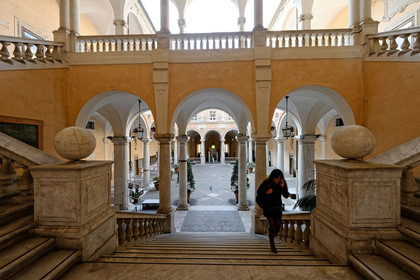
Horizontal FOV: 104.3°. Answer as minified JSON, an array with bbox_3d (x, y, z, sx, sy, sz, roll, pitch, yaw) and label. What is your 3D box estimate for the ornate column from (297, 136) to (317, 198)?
[{"bbox_3d":[6.917,2.352,11.550,1.250,5.269,1.100,0,0,1],"label":"ornate column"}]

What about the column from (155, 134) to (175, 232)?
[{"bbox_3d":[-2.097,2.053,7.645,0.820,4.602,0.820,0,0,1],"label":"column"}]

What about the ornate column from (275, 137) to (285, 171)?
[{"bbox_3d":[6.916,2.413,16.251,0.850,5.125,0.850,0,0,1],"label":"ornate column"}]

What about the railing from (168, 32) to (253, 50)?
[{"bbox_3d":[0.082,-3.715,6.331,3.200,0.700,0.270,0,-1,1],"label":"railing"}]

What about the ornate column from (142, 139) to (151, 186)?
[{"bbox_3d":[-5.830,2.135,15.186,0.730,4.550,0.730,0,-1,1],"label":"ornate column"}]

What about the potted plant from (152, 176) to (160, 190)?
[{"bbox_3d":[-4.557,3.796,14.423,0.900,1.180,0.900,0,-1,1],"label":"potted plant"}]

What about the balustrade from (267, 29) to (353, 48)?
[{"bbox_3d":[3.801,-3.738,6.251,3.200,0.700,0.270,0,-1,1],"label":"balustrade"}]

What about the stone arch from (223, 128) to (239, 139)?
[{"bbox_3d":[4.886,-1.169,34.095,4.500,2.338,0.750,0,0,1],"label":"stone arch"}]

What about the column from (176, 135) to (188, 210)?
[{"bbox_3d":[-1.668,2.006,10.278,0.730,4.550,0.730,0,-1,1],"label":"column"}]

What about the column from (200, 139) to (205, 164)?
[{"bbox_3d":[-1.446,2.494,34.231,0.900,5.282,0.900,0,0,1],"label":"column"}]

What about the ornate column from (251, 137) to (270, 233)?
[{"bbox_3d":[2.376,2.027,7.549,0.820,4.544,0.820,0,0,1],"label":"ornate column"}]

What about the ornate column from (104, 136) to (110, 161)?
[{"bbox_3d":[-9.547,2.155,15.165,0.400,4.550,0.620,0,-1,1],"label":"ornate column"}]

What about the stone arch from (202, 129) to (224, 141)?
[{"bbox_3d":[0.733,-1.120,34.184,4.600,2.449,0.750,0,0,1],"label":"stone arch"}]

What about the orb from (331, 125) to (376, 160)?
[{"bbox_3d":[2.200,0.033,2.520,0.525,0.525,0.525,0,-1,1],"label":"orb"}]

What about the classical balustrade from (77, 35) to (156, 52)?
[{"bbox_3d":[-3.597,-3.693,6.409,3.160,0.700,0.270,0,-1,1],"label":"classical balustrade"}]

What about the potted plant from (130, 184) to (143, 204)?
[{"bbox_3d":[-5.771,4.377,12.822,0.900,1.374,0.850,0,0,1],"label":"potted plant"}]

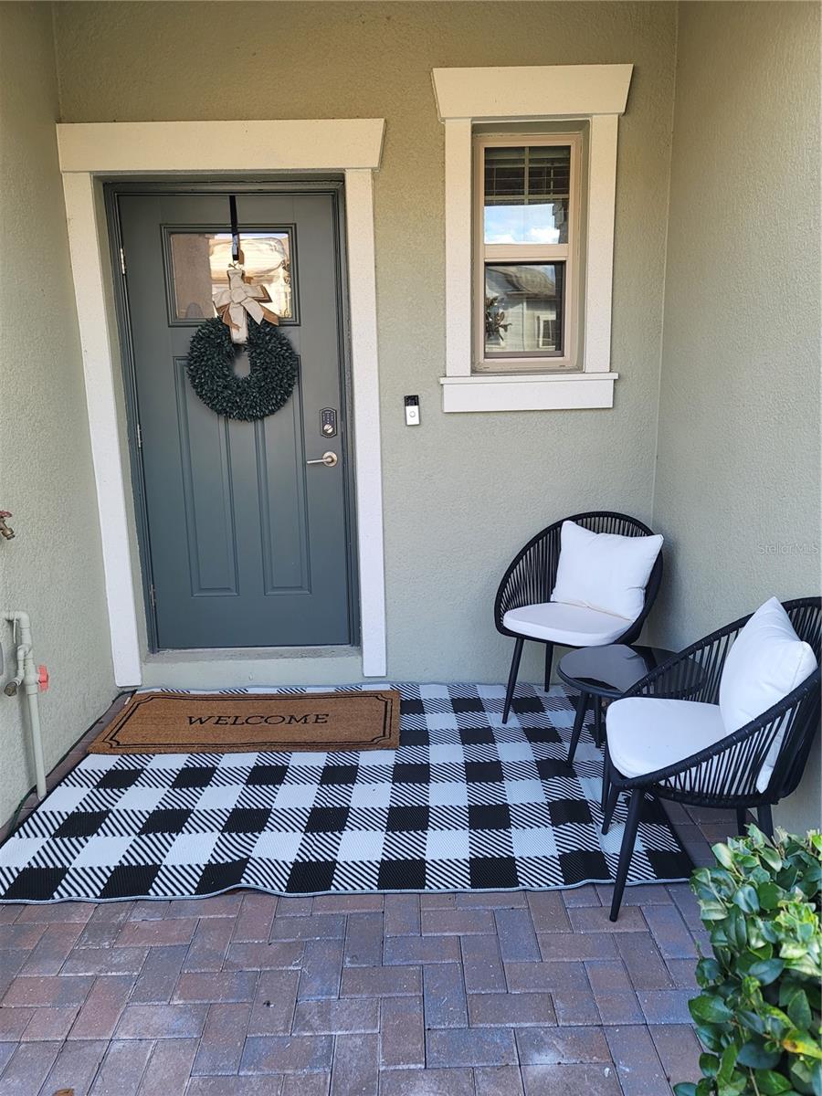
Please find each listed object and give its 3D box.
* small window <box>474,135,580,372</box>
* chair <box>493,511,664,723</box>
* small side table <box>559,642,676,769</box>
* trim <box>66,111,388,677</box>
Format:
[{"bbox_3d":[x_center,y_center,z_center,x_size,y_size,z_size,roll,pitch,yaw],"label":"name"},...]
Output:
[{"bbox_3d":[0.502,-1.263,3.453,0.455,0.976,0.070,-1,12,-1],"label":"small window"},{"bbox_3d":[0.701,0.298,3.338,0.680,0.820,0.620,6,14,32],"label":"chair"},{"bbox_3d":[0.756,0.620,2.743,0.500,0.435,0.500,-1,12,-1],"label":"small side table"},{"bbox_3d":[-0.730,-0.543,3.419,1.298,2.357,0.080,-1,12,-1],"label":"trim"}]

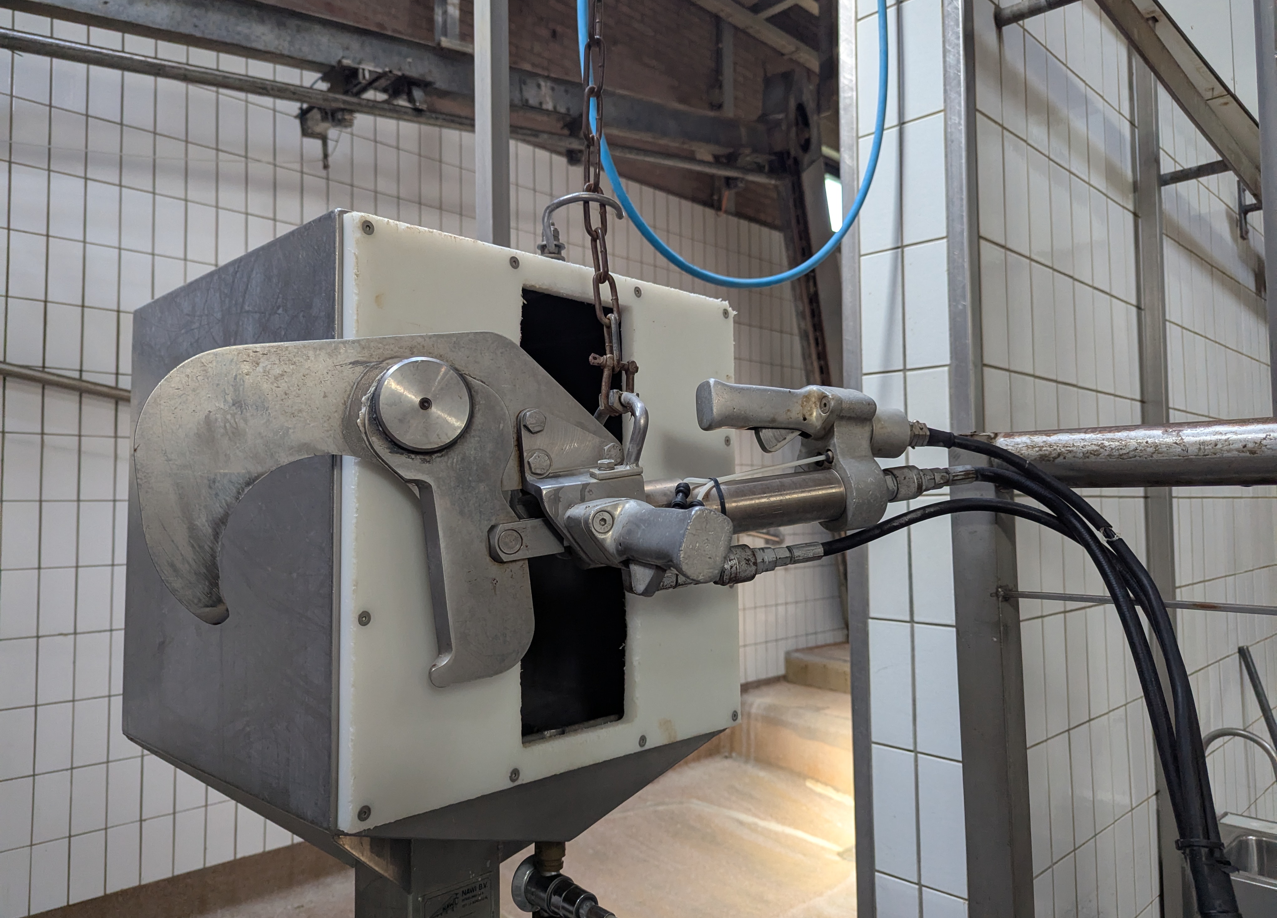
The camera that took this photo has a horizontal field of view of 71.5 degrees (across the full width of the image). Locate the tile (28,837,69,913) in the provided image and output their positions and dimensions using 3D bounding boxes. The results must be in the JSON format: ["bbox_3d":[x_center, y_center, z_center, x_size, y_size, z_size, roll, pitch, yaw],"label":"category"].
[{"bbox_3d":[-2.121,1.502,3.194,0.114,0.239,0.012,3,-4,-44],"label":"tile"}]

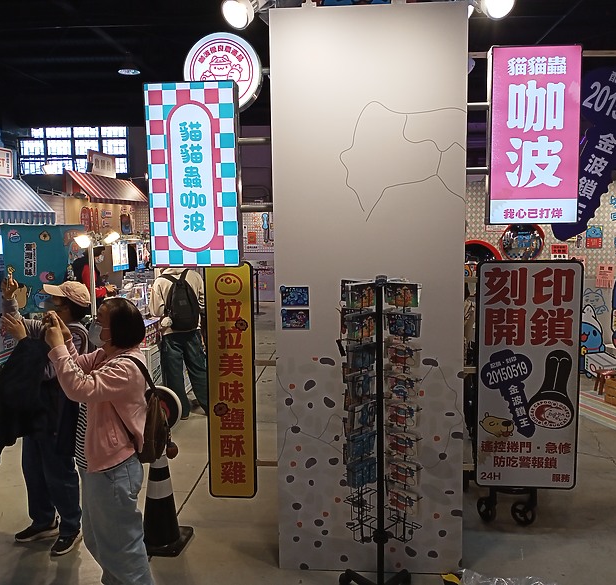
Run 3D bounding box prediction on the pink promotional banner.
[{"bbox_3d":[1.138,-0.783,3.202,0.433,0.861,0.120,0,6,4],"label":"pink promotional banner"}]

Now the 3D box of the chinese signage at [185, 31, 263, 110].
[{"bbox_3d":[-0.453,-1.185,3.406,0.409,0.409,0.110,0,6,4],"label":"chinese signage"}]

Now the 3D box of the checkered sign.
[{"bbox_3d":[-0.597,-0.612,3.331,0.462,0.945,0.120,0,6,4],"label":"checkered sign"}]

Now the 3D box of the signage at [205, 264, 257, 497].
[{"bbox_3d":[-0.424,0.502,3.559,0.265,1.334,0.080,0,6,4],"label":"signage"}]

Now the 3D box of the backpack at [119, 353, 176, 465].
[{"bbox_3d":[-0.695,0.519,2.800,0.220,0.440,0.270,-1,6,-6],"label":"backpack"}]

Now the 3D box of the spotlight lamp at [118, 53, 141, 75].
[{"bbox_3d":[-3.300,-4.192,11.600,0.410,0.360,0.410,-1,6,0],"label":"spotlight lamp"}]

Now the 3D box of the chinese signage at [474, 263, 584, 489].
[{"bbox_3d":[1.161,0.441,3.351,0.514,1.208,0.080,0,6,4],"label":"chinese signage"}]

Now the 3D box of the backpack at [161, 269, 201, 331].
[{"bbox_3d":[-1.187,0.085,5.920,0.330,0.550,0.210,-1,6,0],"label":"backpack"}]

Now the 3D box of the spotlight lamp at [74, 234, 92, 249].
[{"bbox_3d":[-2.171,-0.493,6.100,0.160,0.120,0.110,2,21,21],"label":"spotlight lamp"}]

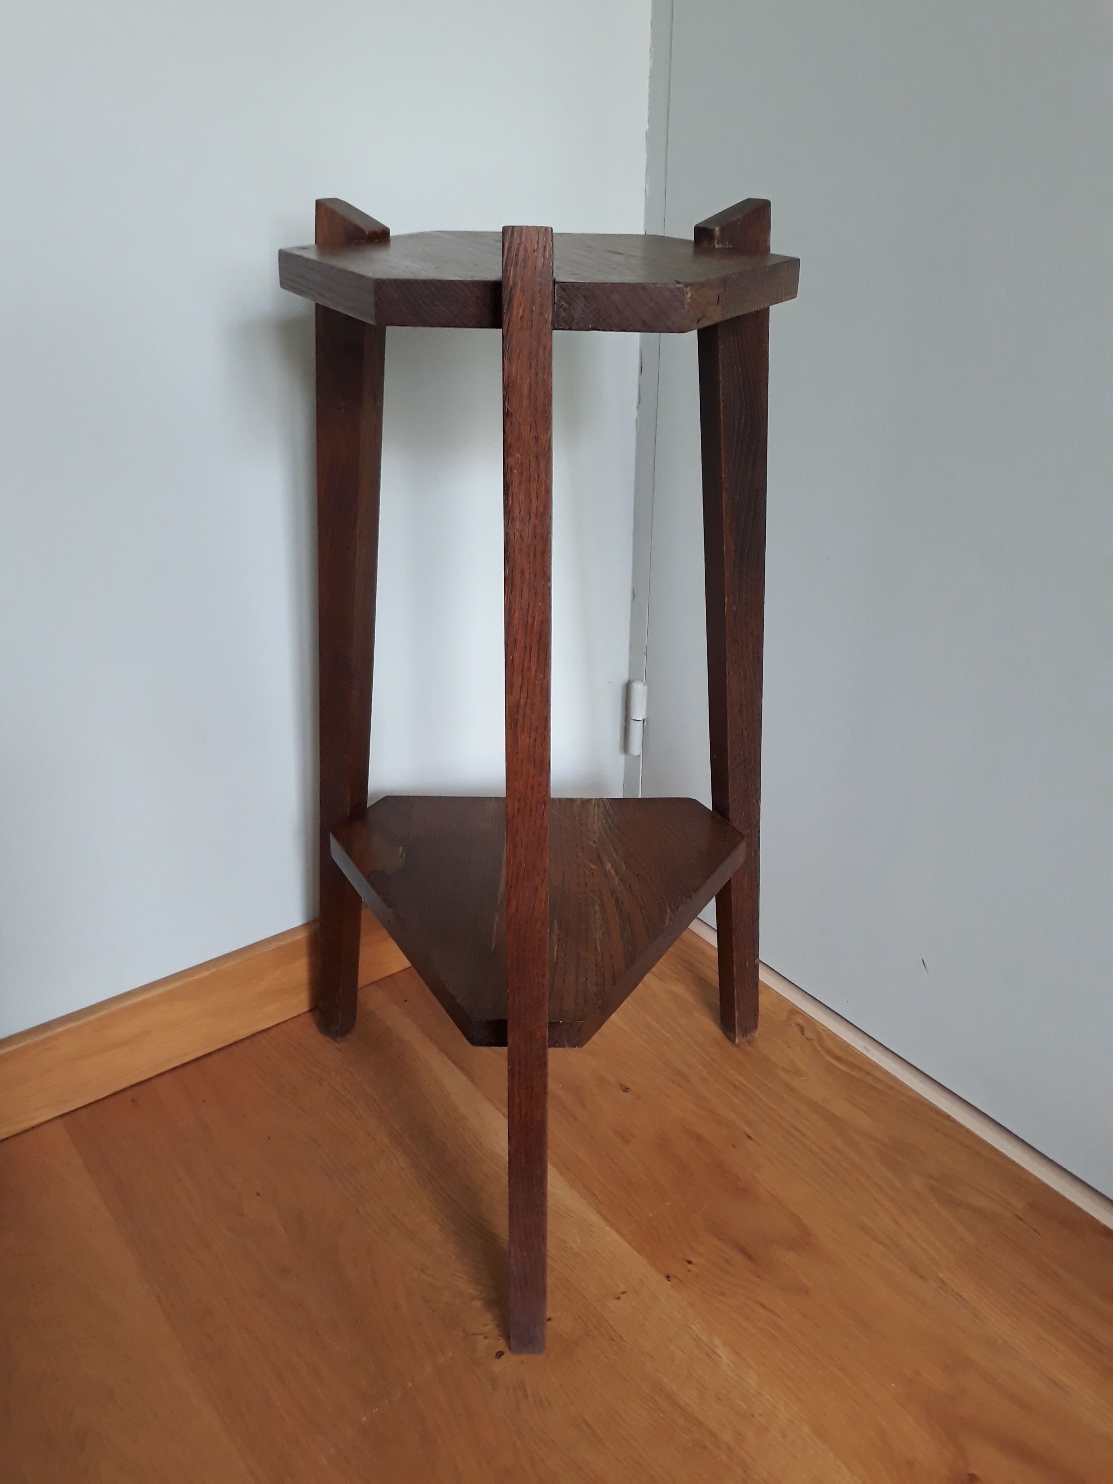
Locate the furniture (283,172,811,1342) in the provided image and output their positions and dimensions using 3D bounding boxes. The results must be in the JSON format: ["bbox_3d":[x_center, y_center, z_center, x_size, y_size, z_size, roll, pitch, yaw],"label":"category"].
[{"bbox_3d":[-0.014,0.026,0.757,0.388,0.679,0.342,1,28,0],"label":"furniture"}]

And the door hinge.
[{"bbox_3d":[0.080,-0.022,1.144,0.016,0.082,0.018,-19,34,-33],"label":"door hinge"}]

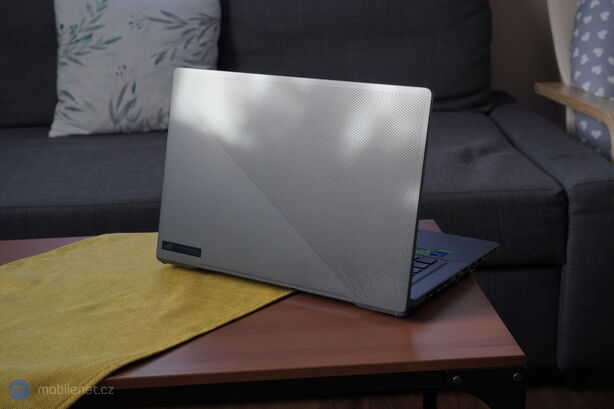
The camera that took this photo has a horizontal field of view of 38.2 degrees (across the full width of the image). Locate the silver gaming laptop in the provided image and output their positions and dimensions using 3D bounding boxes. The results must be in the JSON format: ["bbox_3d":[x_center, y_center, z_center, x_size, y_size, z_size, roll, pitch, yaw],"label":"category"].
[{"bbox_3d":[0.025,-0.048,1.091,0.355,0.236,0.247,9,19,33],"label":"silver gaming laptop"}]

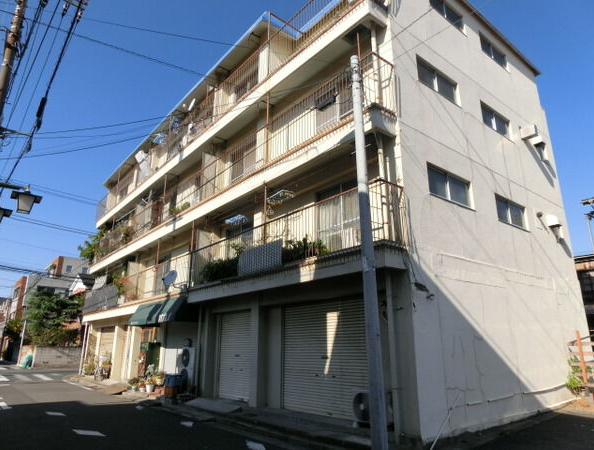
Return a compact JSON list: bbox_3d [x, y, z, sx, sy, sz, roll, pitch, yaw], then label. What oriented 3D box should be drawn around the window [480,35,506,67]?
[{"bbox_3d":[6.167,-5.395,13.142,1.755,0.675,0.120,13,-21,-37],"label":"window"}]

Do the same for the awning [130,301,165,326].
[{"bbox_3d":[-5.570,3.317,15.646,0.555,0.780,2.595,13,-21,-37],"label":"awning"}]

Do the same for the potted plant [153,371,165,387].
[{"bbox_3d":[-4.797,5.336,14.484,0.390,0.510,0.390,13,-21,-37],"label":"potted plant"}]

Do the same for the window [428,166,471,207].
[{"bbox_3d":[3.477,-0.834,9.504,1.770,0.705,0.120,13,-21,-37],"label":"window"}]

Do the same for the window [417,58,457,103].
[{"bbox_3d":[3.337,-3.387,9.882,1.702,0.672,0.120,13,-21,-37],"label":"window"}]

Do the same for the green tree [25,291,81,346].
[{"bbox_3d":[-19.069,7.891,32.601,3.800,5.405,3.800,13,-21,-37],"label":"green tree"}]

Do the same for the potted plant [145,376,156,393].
[{"bbox_3d":[-4.918,5.374,14.007,0.330,0.495,0.330,13,-21,-37],"label":"potted plant"}]

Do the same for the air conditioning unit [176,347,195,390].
[{"bbox_3d":[-3.381,4.621,13.356,0.350,1.301,0.960,13,-21,-37],"label":"air conditioning unit"}]

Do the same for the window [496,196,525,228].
[{"bbox_3d":[5.578,-0.285,10.847,1.687,0.701,0.120,13,-21,-37],"label":"window"}]

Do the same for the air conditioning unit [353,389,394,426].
[{"bbox_3d":[1.413,3.364,7.577,0.300,0.622,0.900,13,-21,-37],"label":"air conditioning unit"}]

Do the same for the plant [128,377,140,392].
[{"bbox_3d":[-5.458,5.376,14.012,0.330,0.452,0.330,13,-21,-37],"label":"plant"}]

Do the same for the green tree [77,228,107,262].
[{"bbox_3d":[-12.487,1.213,25.051,1.200,1.575,1.500,13,-21,-37],"label":"green tree"}]

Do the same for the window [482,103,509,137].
[{"bbox_3d":[5.732,-2.937,12.044,1.755,0.675,0.120,13,-21,-37],"label":"window"}]

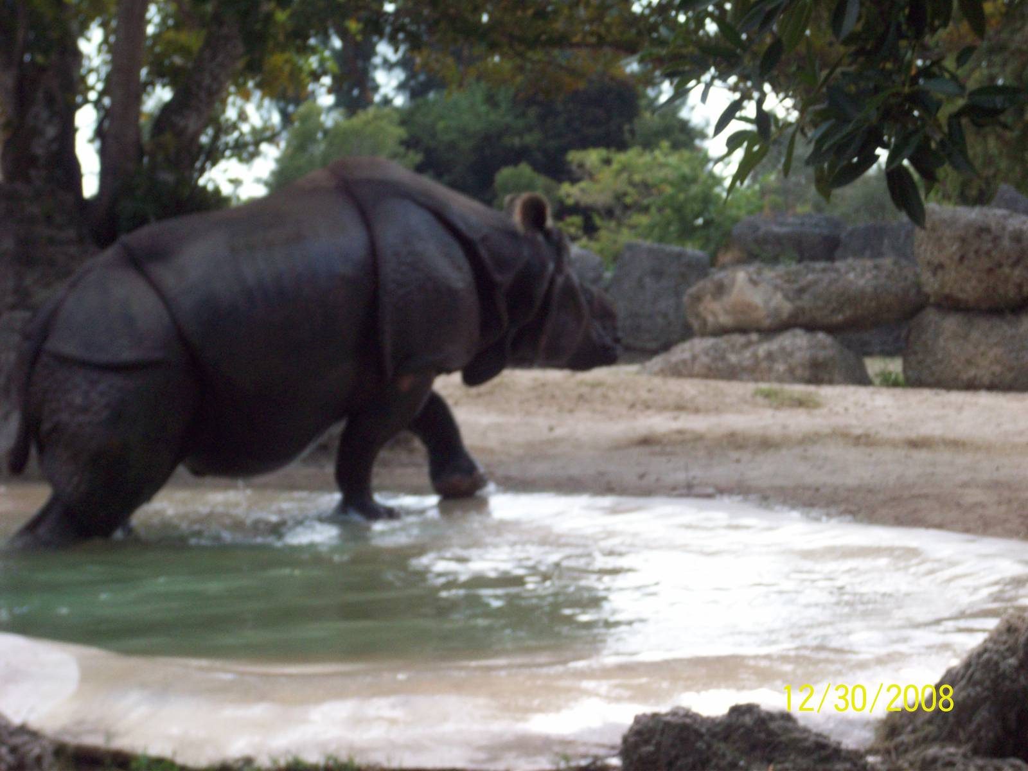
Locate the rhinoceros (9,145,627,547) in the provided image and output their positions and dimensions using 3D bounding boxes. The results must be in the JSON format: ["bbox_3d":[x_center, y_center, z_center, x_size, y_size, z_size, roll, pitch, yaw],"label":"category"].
[{"bbox_3d":[-0.820,-0.160,15.250,3.150,1.780,1.150,-8,8,-34],"label":"rhinoceros"}]

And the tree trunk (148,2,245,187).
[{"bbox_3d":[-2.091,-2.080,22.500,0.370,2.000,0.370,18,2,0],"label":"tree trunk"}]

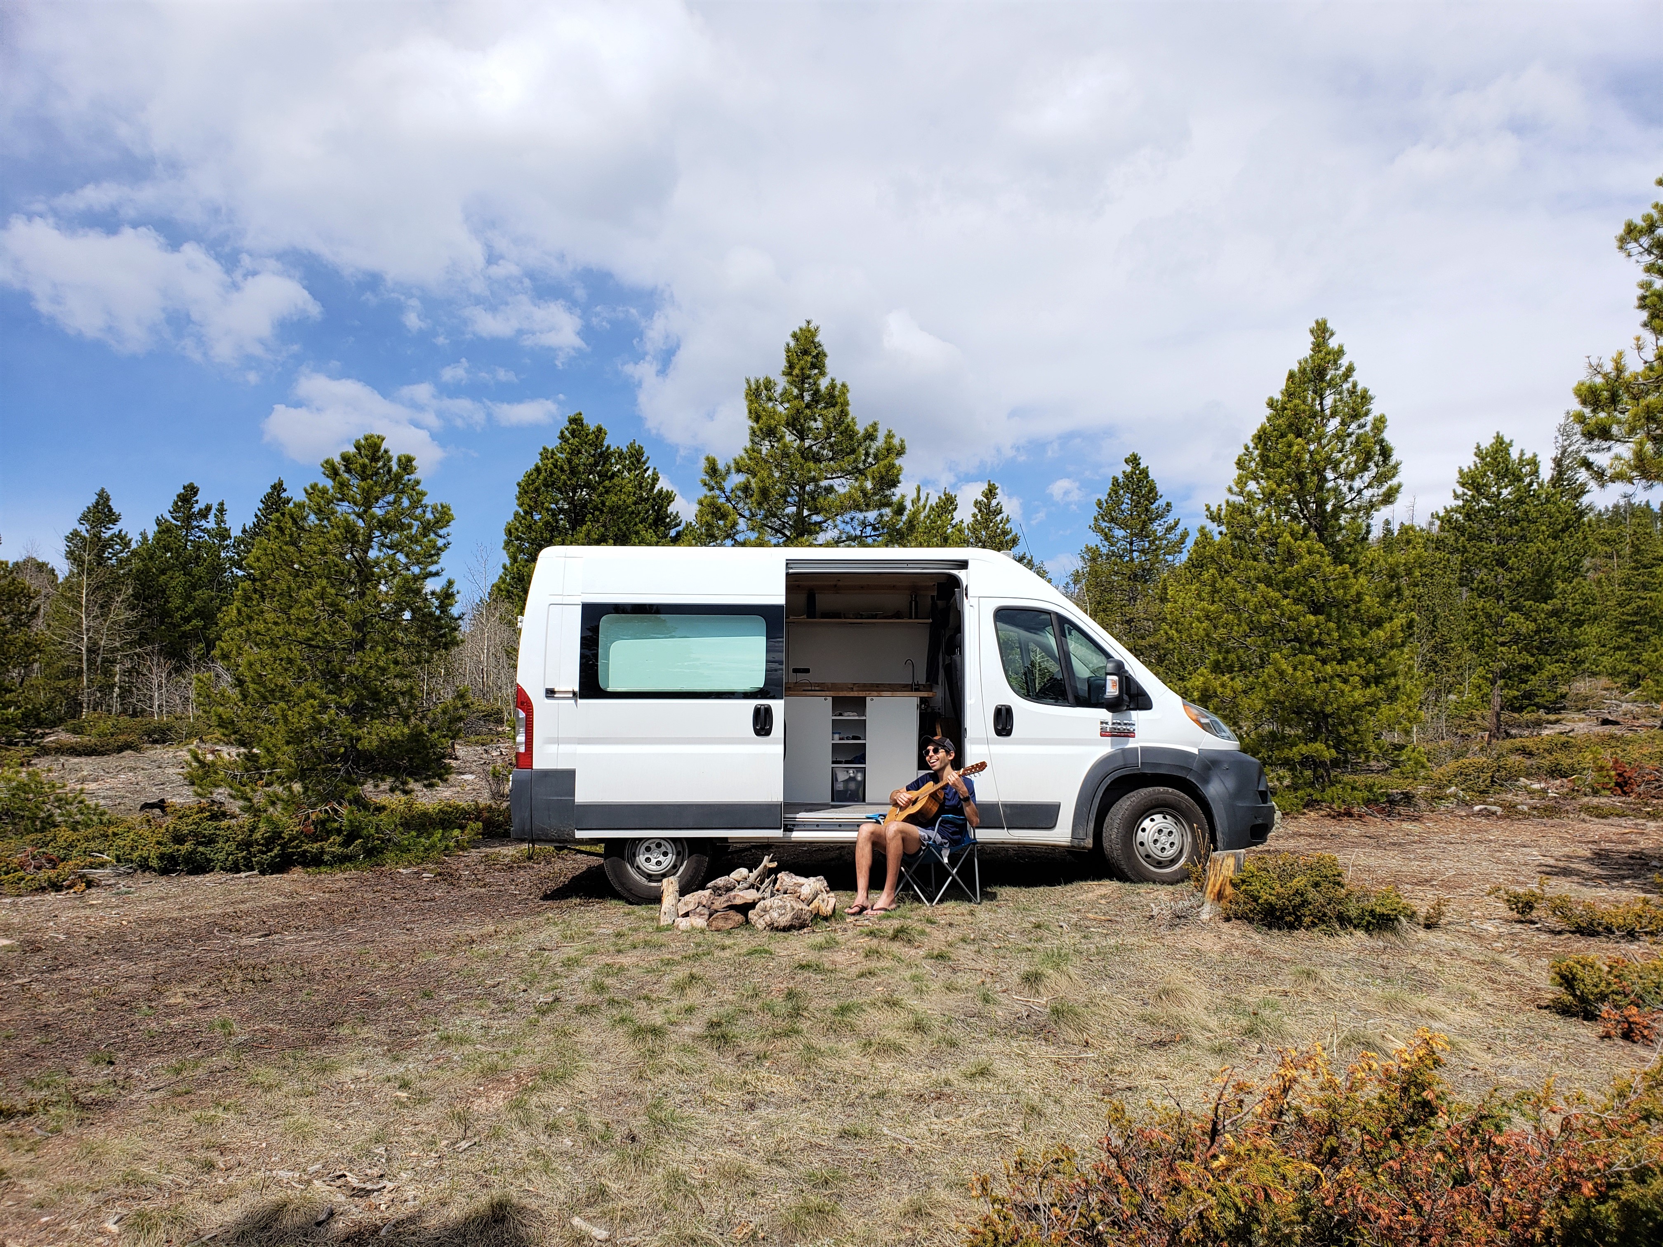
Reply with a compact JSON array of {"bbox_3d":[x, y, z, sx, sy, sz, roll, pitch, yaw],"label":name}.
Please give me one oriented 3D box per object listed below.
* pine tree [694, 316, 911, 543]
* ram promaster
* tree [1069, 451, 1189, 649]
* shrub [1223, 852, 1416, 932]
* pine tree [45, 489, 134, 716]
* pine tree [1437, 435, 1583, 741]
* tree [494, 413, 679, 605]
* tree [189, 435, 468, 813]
[{"bbox_3d":[-0.379,-0.871,15.500,3.305,5.756,3.206,0,-2,0],"label":"pine tree"},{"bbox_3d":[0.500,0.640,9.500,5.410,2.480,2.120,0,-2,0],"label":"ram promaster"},{"bbox_3d":[5.679,-0.637,24.000,2.596,5.292,2.518,0,-2,0],"label":"tree"},{"bbox_3d":[2.988,1.611,7.650,1.180,0.420,0.950,0,-2,0],"label":"shrub"},{"bbox_3d":[-18.131,-0.508,30.500,2.221,5.552,2.154,0,-2,0],"label":"pine tree"},{"bbox_3d":[12.205,-0.644,22.500,2.668,5.476,2.588,0,-2,0],"label":"pine tree"},{"bbox_3d":[-3.844,-0.608,19.500,3.083,5.375,2.991,0,-2,0],"label":"tree"},{"bbox_3d":[-5.427,-0.007,13.500,3.019,4.072,2.928,0,-2,0],"label":"tree"}]

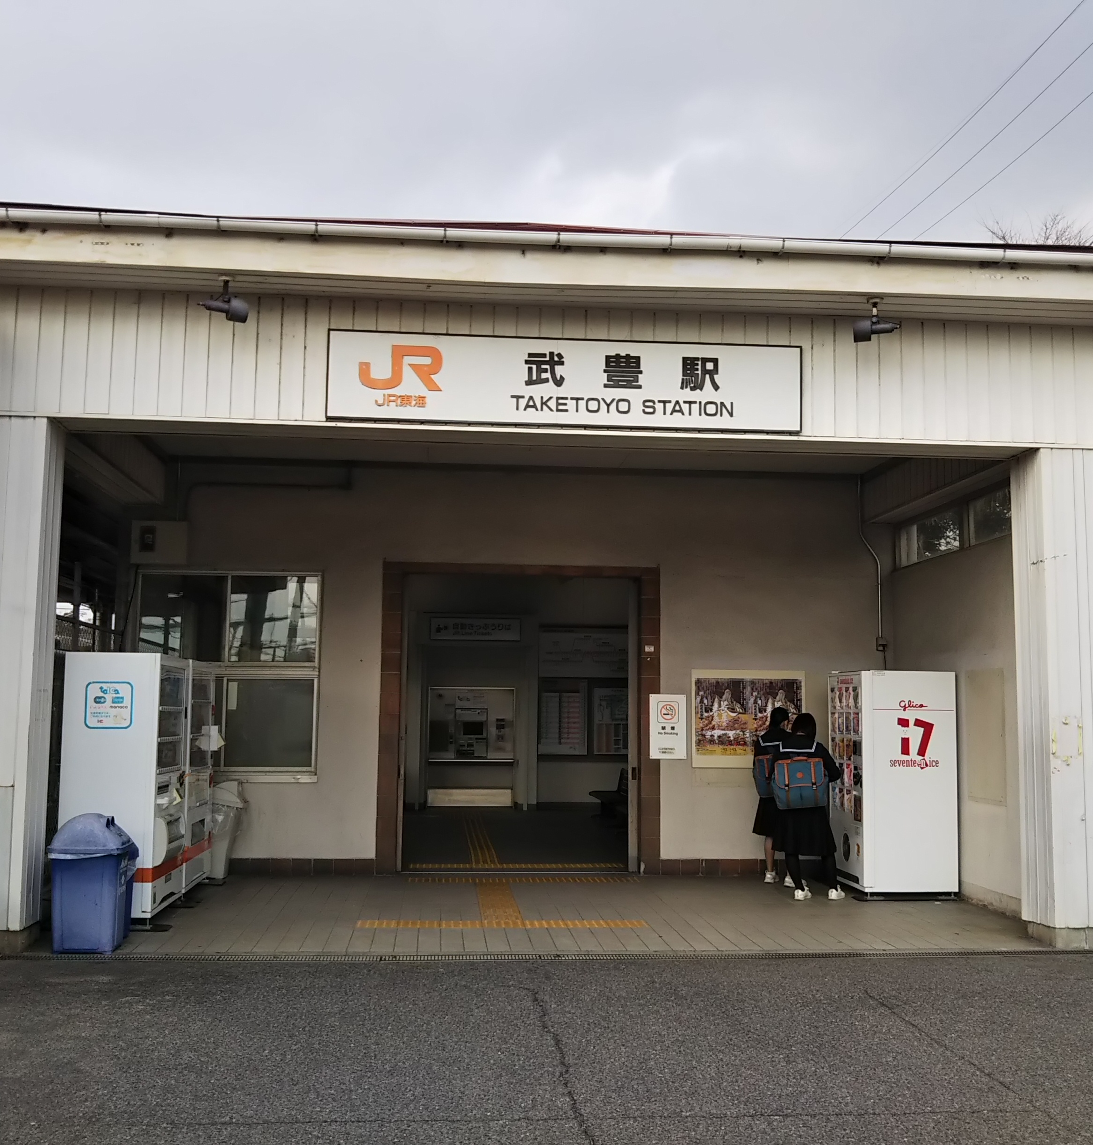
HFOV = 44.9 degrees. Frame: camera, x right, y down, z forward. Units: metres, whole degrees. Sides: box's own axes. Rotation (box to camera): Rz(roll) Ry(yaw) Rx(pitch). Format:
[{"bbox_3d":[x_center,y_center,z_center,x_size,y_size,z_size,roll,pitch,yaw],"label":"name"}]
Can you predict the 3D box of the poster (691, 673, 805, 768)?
[{"bbox_3d":[1.906,1.390,12.434,1.075,0.891,0.025,1,-6,-5],"label":"poster"}]

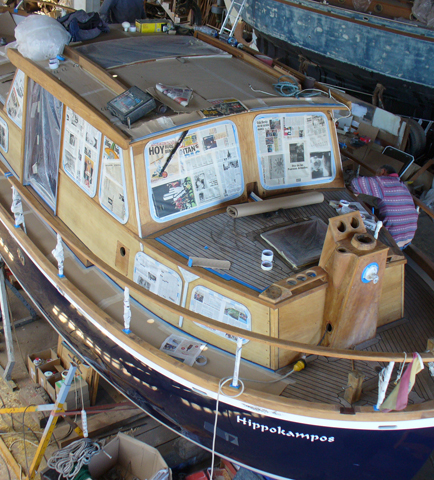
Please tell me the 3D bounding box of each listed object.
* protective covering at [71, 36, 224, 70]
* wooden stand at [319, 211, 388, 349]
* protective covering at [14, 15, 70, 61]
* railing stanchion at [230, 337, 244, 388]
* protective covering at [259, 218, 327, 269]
[{"bbox_3d":[-0.769,-2.270,8.274,1.500,0.100,1.100,-16,34,-26],"label":"protective covering"},{"bbox_3d":[1.080,0.326,5.678,0.410,1.090,0.520,-16,34,-26],"label":"wooden stand"},{"bbox_3d":[-2.080,-2.400,8.150,0.660,0.550,0.620,-16,34,-26],"label":"protective covering"},{"bbox_3d":[0.153,0.894,5.009,0.060,0.470,0.060,-13,33,-28],"label":"railing stanchion"},{"bbox_3d":[0.806,0.001,6.120,0.640,0.070,0.650,-16,34,-26],"label":"protective covering"}]

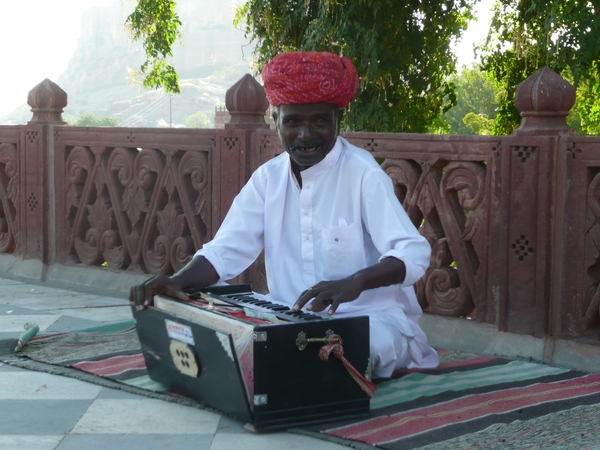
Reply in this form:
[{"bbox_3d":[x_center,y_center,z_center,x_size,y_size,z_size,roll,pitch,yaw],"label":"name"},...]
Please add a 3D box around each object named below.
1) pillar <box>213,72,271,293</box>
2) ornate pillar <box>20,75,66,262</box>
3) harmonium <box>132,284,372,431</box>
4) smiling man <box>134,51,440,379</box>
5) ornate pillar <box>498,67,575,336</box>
[{"bbox_3d":[-0.163,-0.143,4.872,0.165,0.721,0.168,-5,7,-43],"label":"pillar"},{"bbox_3d":[-0.991,-0.219,5.763,0.165,0.721,0.168,-5,7,-43],"label":"ornate pillar"},{"bbox_3d":[-0.132,0.300,3.416,0.339,0.228,0.586,-3,6,-28],"label":"harmonium"},{"bbox_3d":[0.007,-0.029,3.693,0.540,0.830,0.690,4,7,40],"label":"smiling man"},{"bbox_3d":[0.665,-0.067,3.980,0.165,0.721,0.168,-5,7,-43],"label":"ornate pillar"}]

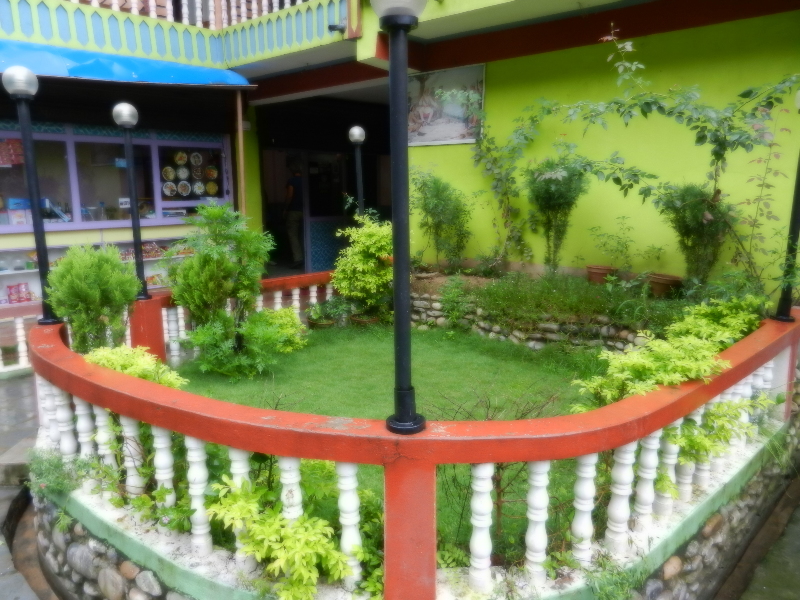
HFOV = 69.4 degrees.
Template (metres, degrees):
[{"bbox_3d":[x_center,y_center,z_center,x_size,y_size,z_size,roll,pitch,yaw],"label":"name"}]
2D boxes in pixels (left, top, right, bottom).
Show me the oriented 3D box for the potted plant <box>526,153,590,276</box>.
[{"bbox_3d":[1.761,-0.973,6.500,0.695,1.361,0.695,2,12,15],"label":"potted plant"}]

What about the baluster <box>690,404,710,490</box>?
[{"bbox_3d":[1.369,0.615,2.585,0.082,0.473,0.082,0,10,0],"label":"baluster"}]

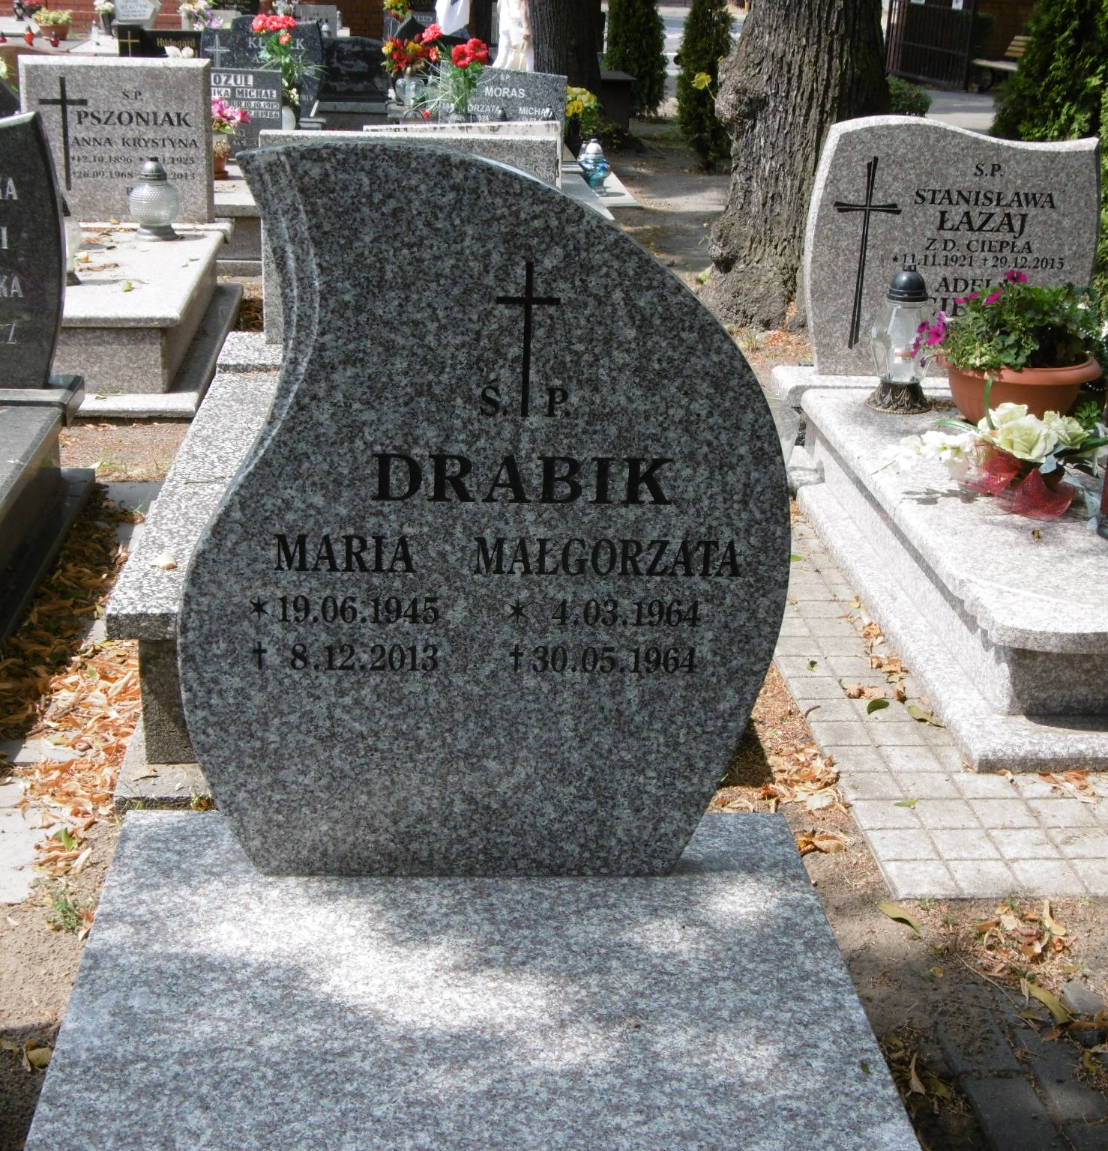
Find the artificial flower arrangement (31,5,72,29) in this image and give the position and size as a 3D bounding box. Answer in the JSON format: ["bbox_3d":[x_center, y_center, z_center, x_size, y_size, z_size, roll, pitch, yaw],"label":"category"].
[{"bbox_3d":[-3.948,-4.387,15.000,0.320,0.170,0.280,1,20,-4],"label":"artificial flower arrangement"}]

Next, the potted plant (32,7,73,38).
[{"bbox_3d":[-4.408,-4.871,16.801,0.354,0.254,0.354,0,19,-4],"label":"potted plant"}]

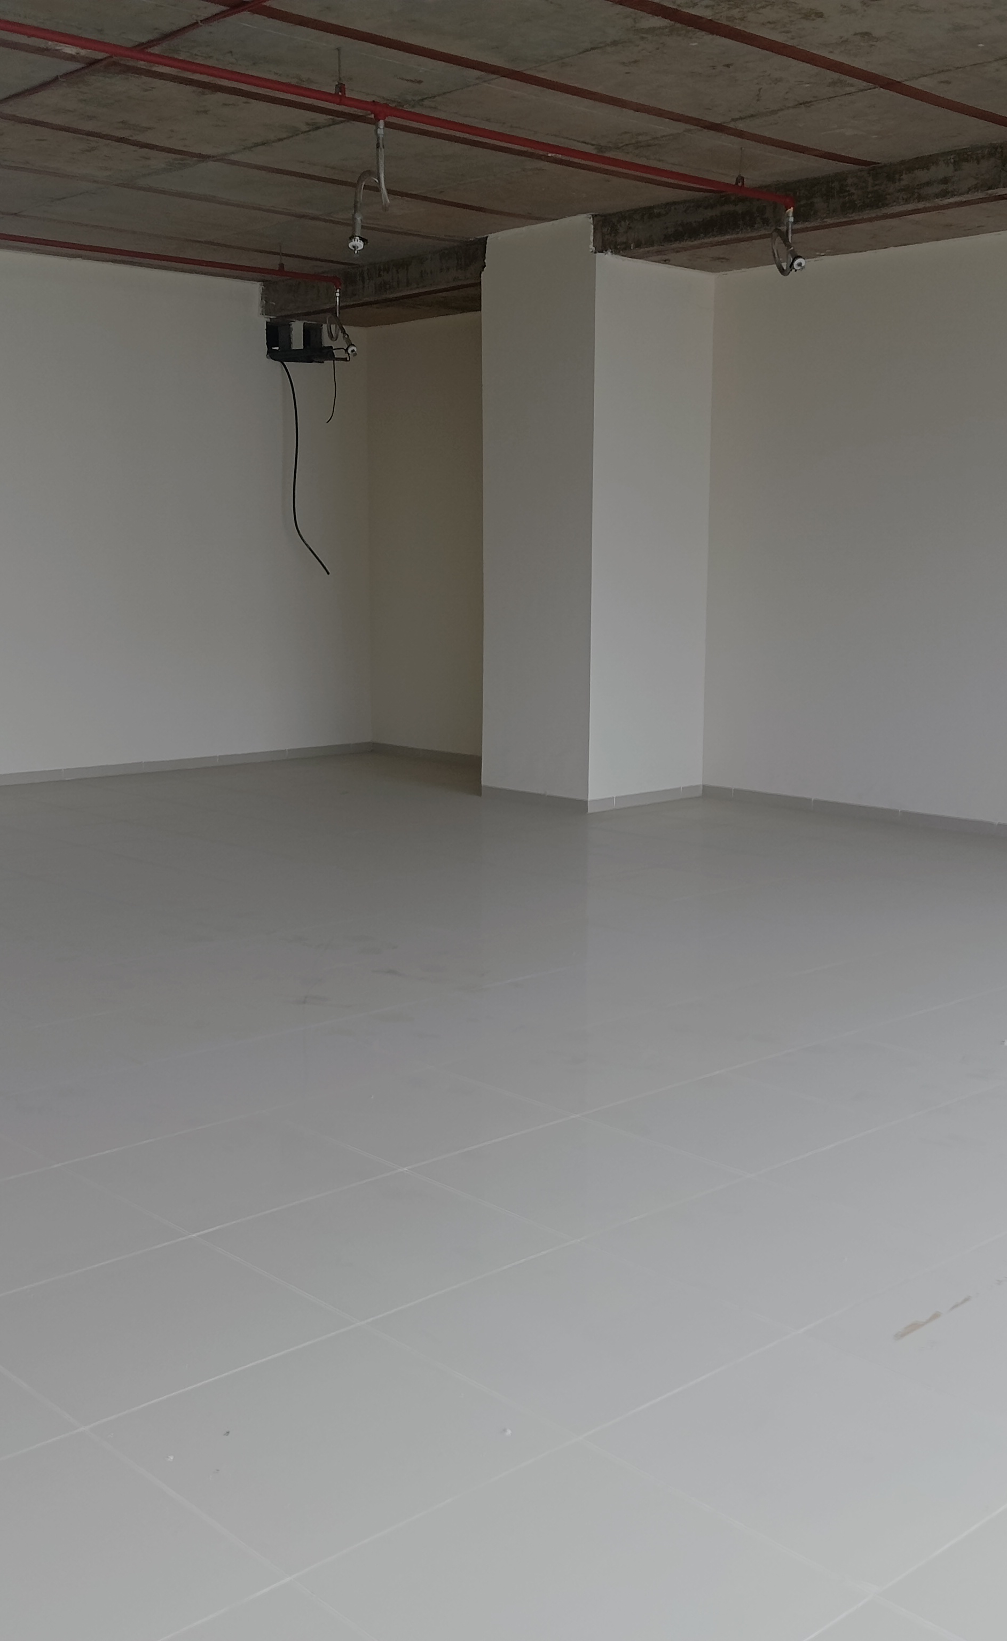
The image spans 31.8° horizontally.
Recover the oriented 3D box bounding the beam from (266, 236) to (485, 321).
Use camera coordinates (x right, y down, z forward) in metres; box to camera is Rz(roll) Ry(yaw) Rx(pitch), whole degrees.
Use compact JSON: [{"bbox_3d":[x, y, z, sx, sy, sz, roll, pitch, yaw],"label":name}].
[{"bbox_3d":[-0.746,-3.414,11.212,0.350,0.220,2.325,-8,12,-42],"label":"beam"}]

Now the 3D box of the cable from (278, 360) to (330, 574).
[{"bbox_3d":[-1.373,-2.436,12.174,0.380,1.440,0.140,-8,12,-42],"label":"cable"}]

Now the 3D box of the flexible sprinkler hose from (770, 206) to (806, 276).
[{"bbox_3d":[1.312,-2.680,8.150,0.165,0.320,0.140,1,9,9],"label":"flexible sprinkler hose"}]

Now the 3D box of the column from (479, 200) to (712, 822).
[{"bbox_3d":[0.552,-1.760,10.467,0.966,3.253,0.892,-8,12,-42],"label":"column"}]

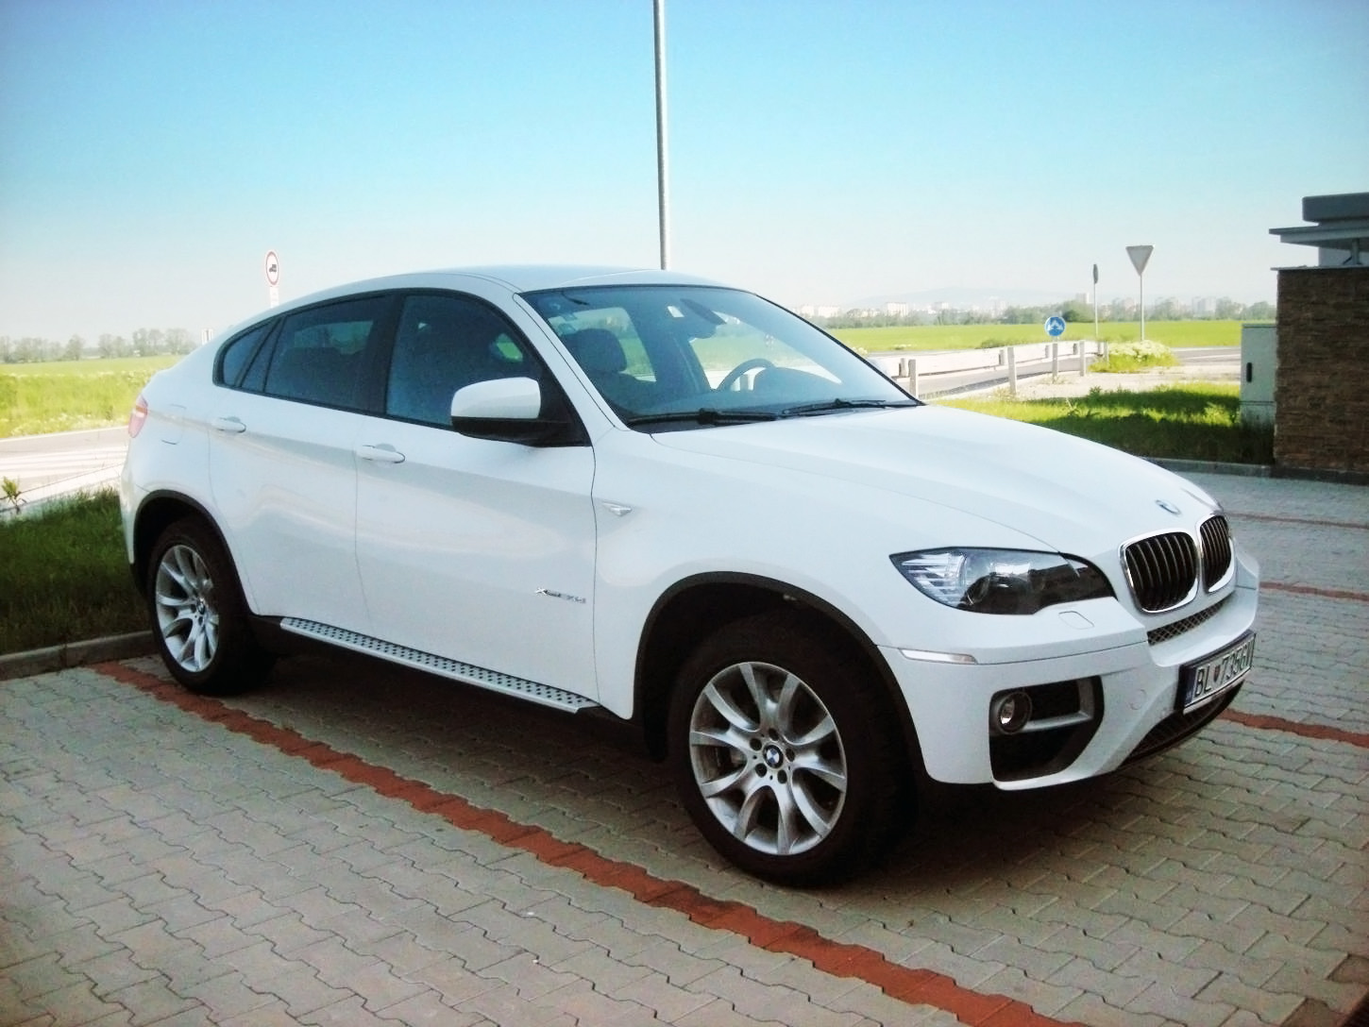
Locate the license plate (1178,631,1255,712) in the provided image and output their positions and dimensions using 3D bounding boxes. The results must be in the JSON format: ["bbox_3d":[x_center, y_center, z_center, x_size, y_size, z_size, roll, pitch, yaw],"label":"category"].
[{"bbox_3d":[1.465,0.425,3.805,0.030,0.120,0.520,11,13,40],"label":"license plate"}]

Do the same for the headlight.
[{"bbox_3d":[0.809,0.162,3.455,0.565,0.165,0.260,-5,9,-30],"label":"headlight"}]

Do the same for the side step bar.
[{"bbox_3d":[-0.875,0.515,4.684,1.690,0.055,0.130,7,10,42],"label":"side step bar"}]

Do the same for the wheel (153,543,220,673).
[{"bbox_3d":[-1.935,0.373,5.669,0.510,0.510,0.220,7,10,41],"label":"wheel"}]

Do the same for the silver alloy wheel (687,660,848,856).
[{"bbox_3d":[0.285,0.639,3.768,0.510,0.510,0.220,6,10,39],"label":"silver alloy wheel"}]

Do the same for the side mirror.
[{"bbox_3d":[-0.508,-0.315,4.148,0.260,0.195,0.250,7,10,41],"label":"side mirror"}]

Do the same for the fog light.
[{"bbox_3d":[0.804,0.491,3.427,0.080,0.100,0.100,7,10,41],"label":"fog light"}]

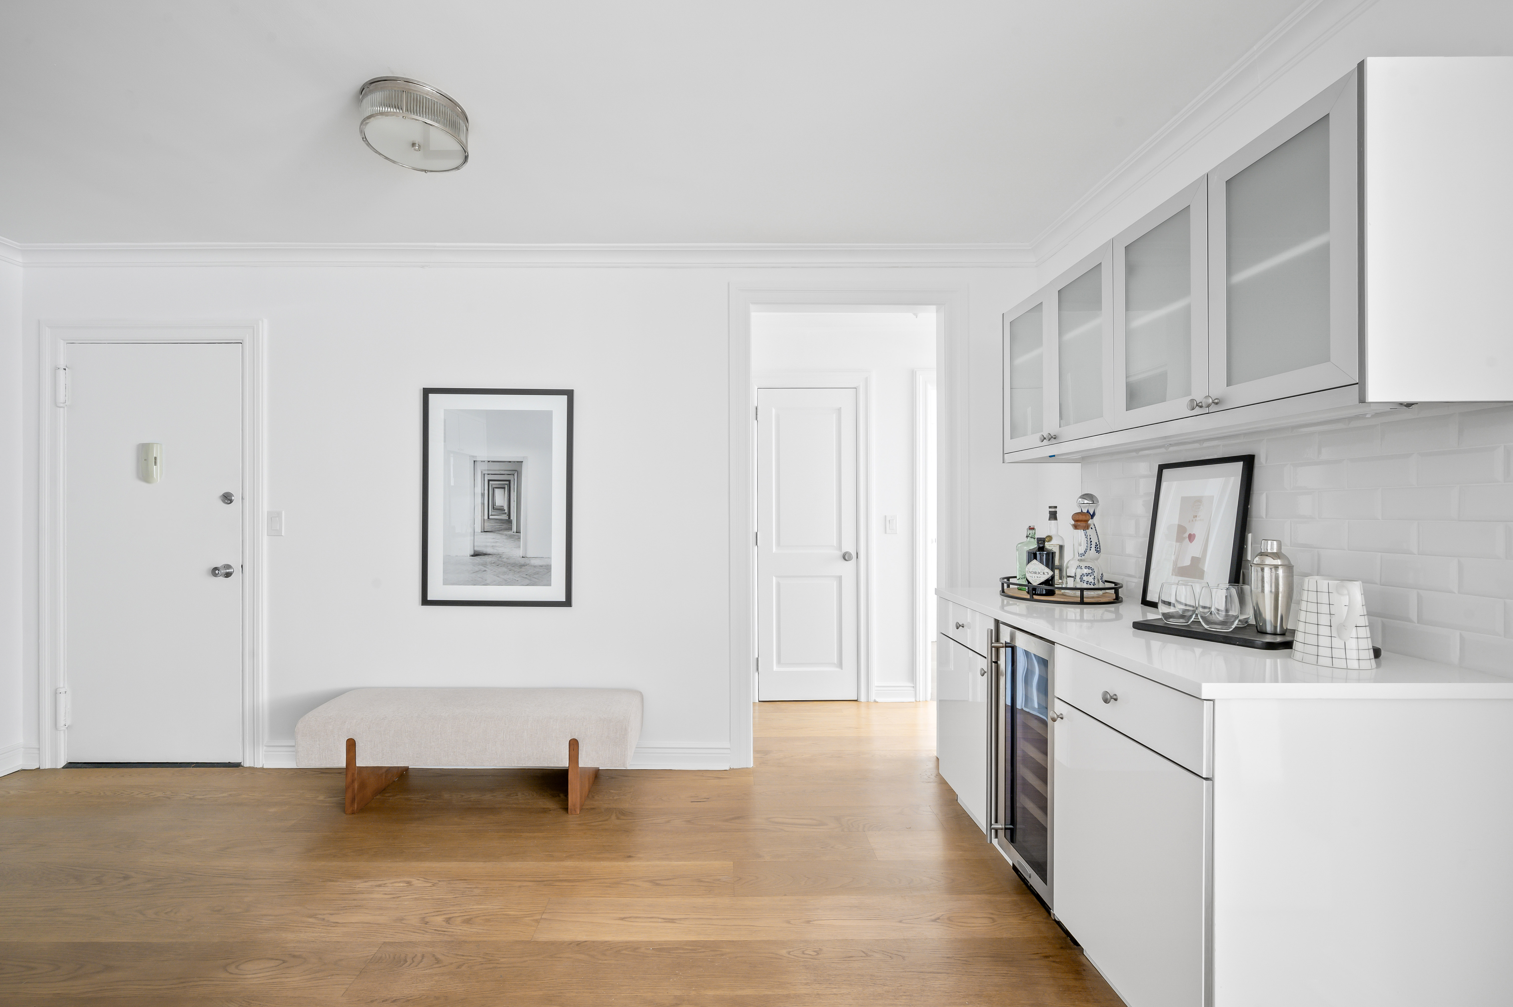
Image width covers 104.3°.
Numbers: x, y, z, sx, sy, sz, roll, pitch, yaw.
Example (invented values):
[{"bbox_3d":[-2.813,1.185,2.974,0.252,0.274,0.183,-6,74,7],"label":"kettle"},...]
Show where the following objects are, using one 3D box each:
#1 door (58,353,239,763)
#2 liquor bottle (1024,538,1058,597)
[{"bbox_3d":[-2.982,0.243,2.910,0.885,2.070,0.045,0,0,0],"label":"door"},{"bbox_3d":[1.125,0.248,2.320,0.099,0.221,0.099,0,-1,-39],"label":"liquor bottle"}]

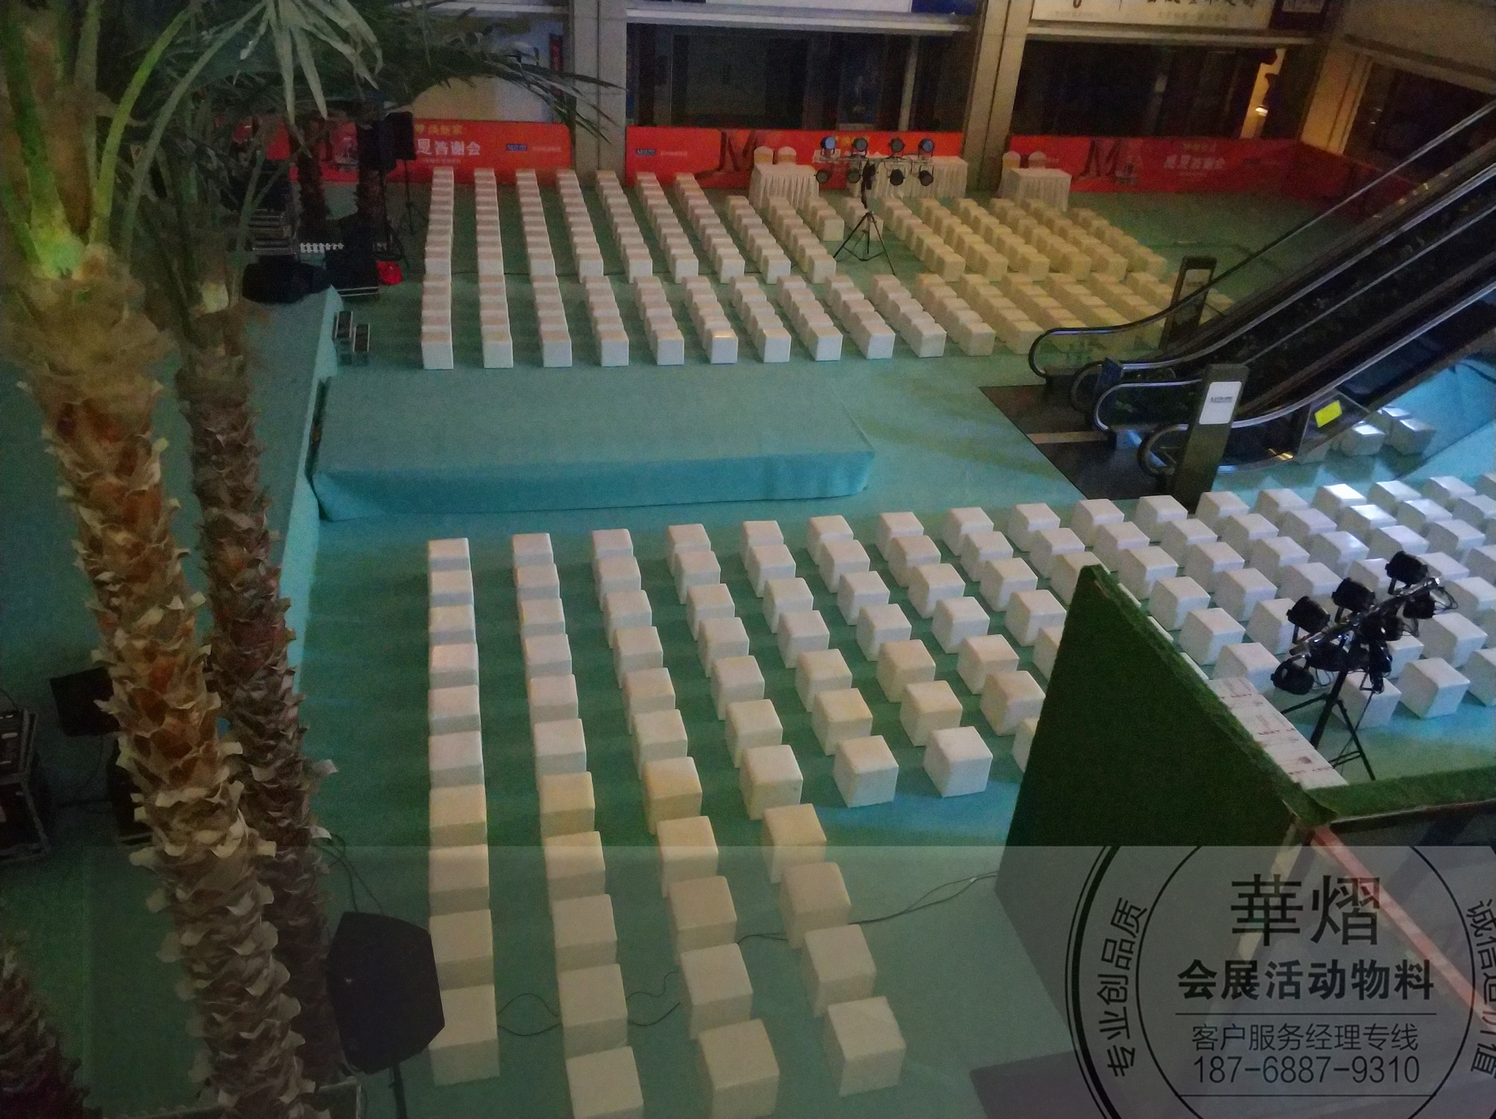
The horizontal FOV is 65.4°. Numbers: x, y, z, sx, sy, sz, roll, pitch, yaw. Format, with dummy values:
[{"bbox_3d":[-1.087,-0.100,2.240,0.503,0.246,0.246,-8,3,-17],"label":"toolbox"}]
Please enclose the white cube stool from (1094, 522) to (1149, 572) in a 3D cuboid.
[{"bbox_3d":[4.301,-0.156,13.434,0.400,0.395,0.400,-5,33,-15],"label":"white cube stool"}]

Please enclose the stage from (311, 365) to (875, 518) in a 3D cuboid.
[{"bbox_3d":[-1.867,-1.532,14.736,6.480,0.599,2.430,-3,33,-12],"label":"stage"}]

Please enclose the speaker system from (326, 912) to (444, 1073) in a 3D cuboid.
[{"bbox_3d":[-1.770,2.098,5.583,0.438,0.690,0.382,11,33,10],"label":"speaker system"}]

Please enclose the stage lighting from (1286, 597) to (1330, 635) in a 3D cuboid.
[{"bbox_3d":[4.163,0.421,8.650,0.250,0.230,0.220,-5,33,-15],"label":"stage lighting"}]

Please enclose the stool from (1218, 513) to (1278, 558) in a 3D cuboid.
[{"bbox_3d":[5.953,-0.265,13.826,0.400,0.395,0.400,-4,33,-14],"label":"stool"}]

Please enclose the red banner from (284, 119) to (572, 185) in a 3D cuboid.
[{"bbox_3d":[-6.942,-8.701,24.890,6.254,1.296,0.060,-2,33,-11],"label":"red banner"}]

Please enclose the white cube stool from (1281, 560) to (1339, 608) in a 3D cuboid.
[{"bbox_3d":[6.301,0.326,13.036,0.400,0.400,0.400,-5,33,-15],"label":"white cube stool"}]

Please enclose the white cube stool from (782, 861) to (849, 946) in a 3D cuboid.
[{"bbox_3d":[0.491,2.546,8.577,0.400,0.390,0.401,-3,33,-13],"label":"white cube stool"}]

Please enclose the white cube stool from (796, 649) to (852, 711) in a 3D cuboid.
[{"bbox_3d":[0.715,1.146,11.021,0.400,0.400,0.400,-4,34,-14],"label":"white cube stool"}]

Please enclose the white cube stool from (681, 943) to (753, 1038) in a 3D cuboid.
[{"bbox_3d":[-0.223,2.899,7.803,0.400,0.385,0.400,-5,33,-15],"label":"white cube stool"}]

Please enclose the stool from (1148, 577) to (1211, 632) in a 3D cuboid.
[{"bbox_3d":[4.686,0.475,12.642,0.400,0.395,0.402,-5,34,-15],"label":"stool"}]

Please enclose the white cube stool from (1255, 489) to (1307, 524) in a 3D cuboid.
[{"bbox_3d":[6.641,-0.586,14.541,0.400,0.400,0.400,-3,33,-12],"label":"white cube stool"}]

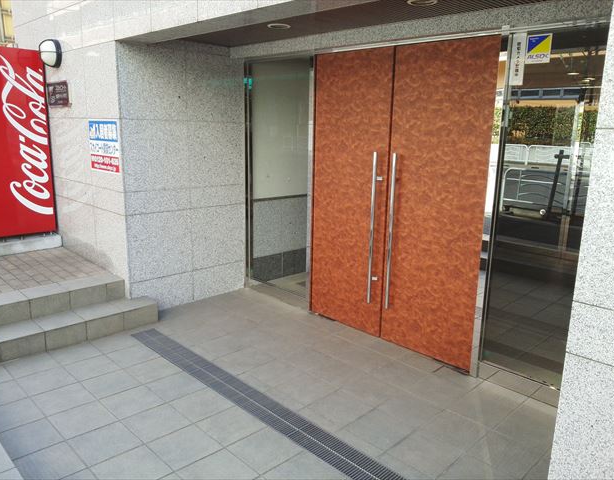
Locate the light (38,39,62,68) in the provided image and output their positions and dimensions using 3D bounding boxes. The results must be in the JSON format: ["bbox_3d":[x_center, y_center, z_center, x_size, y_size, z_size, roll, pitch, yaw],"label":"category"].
[{"bbox_3d":[-2.490,-1.799,4.814,0.155,0.260,0.255,-10,16,-43],"label":"light"}]

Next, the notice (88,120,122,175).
[{"bbox_3d":[-1.780,-0.818,4.353,0.020,0.455,0.615,-10,16,-43],"label":"notice"}]

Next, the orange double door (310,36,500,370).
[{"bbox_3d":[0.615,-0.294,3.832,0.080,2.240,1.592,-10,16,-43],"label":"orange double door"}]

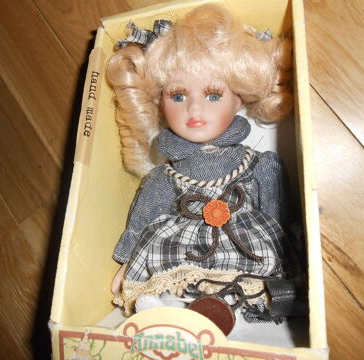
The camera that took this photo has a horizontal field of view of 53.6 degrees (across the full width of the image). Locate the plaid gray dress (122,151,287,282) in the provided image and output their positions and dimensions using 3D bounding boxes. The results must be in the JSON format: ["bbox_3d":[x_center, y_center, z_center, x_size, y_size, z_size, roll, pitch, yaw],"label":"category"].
[{"bbox_3d":[0.021,0.025,0.272,0.106,0.075,0.092,-4,85,11],"label":"plaid gray dress"}]

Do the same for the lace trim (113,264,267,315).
[{"bbox_3d":[0.007,0.074,0.250,0.102,0.050,0.031,-4,85,11],"label":"lace trim"}]

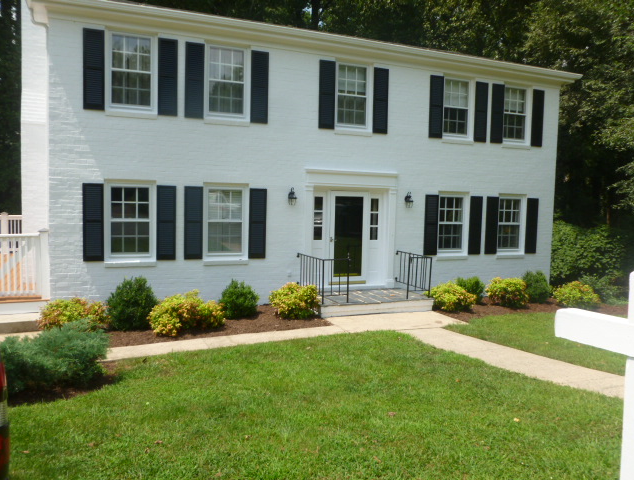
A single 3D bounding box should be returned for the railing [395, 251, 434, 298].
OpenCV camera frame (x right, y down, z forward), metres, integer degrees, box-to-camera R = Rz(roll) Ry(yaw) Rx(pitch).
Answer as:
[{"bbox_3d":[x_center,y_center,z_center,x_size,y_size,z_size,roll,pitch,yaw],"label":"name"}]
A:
[{"bbox_3d":[1.845,0.737,11.123,0.543,0.834,1.367,0,4,-22],"label":"railing"}]

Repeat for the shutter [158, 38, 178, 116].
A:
[{"bbox_3d":[-2.799,-3.041,9.732,0.355,1.418,0.040,0,4,-22],"label":"shutter"}]

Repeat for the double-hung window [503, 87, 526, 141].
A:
[{"bbox_3d":[4.935,-3.143,12.878,0.780,1.340,0.100,0,4,-22],"label":"double-hung window"}]

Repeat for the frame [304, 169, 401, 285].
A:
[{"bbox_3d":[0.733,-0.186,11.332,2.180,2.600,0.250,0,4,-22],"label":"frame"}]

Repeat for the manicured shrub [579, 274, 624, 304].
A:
[{"bbox_3d":[6.771,1.141,12.286,1.000,0.625,0.920,0,4,-22],"label":"manicured shrub"}]

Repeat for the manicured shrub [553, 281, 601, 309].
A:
[{"bbox_3d":[5.751,1.184,11.397,1.000,0.567,0.920,0,4,-22],"label":"manicured shrub"}]

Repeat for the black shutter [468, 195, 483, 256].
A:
[{"bbox_3d":[3.857,-0.344,12.578,0.357,1.410,0.040,0,4,-22],"label":"black shutter"}]

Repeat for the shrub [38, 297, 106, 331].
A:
[{"bbox_3d":[-4.114,1.214,8.795,1.143,0.525,1.031,0,4,-22],"label":"shrub"}]

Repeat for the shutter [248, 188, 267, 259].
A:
[{"bbox_3d":[-1.210,-0.335,10.525,0.356,1.404,0.045,0,4,-22],"label":"shutter"}]

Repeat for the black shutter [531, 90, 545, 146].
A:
[{"bbox_3d":[5.550,-3.074,13.055,0.356,1.410,0.045,0,4,-22],"label":"black shutter"}]

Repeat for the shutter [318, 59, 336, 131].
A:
[{"bbox_3d":[0.203,-3.052,10.902,0.356,1.410,0.045,0,4,-22],"label":"shutter"}]

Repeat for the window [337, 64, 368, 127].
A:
[{"bbox_3d":[0.772,-3.126,11.202,0.780,1.340,0.100,0,4,-22],"label":"window"}]

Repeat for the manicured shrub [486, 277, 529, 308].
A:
[{"bbox_3d":[4.339,1.157,11.826,0.940,0.667,0.846,0,4,-22],"label":"manicured shrub"}]

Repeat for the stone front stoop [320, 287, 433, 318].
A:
[{"bbox_3d":[0.982,1.313,10.863,2.511,0.244,1.434,0,4,-22],"label":"stone front stoop"}]

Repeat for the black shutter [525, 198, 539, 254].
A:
[{"bbox_3d":[5.495,-0.348,13.261,0.355,1.413,0.040,0,4,-22],"label":"black shutter"}]

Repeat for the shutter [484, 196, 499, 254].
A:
[{"bbox_3d":[4.313,-0.344,12.785,0.355,1.413,0.040,0,4,-22],"label":"shutter"}]

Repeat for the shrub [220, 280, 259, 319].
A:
[{"bbox_3d":[-1.381,1.052,9.254,0.720,0.660,0.700,0,4,-22],"label":"shrub"}]

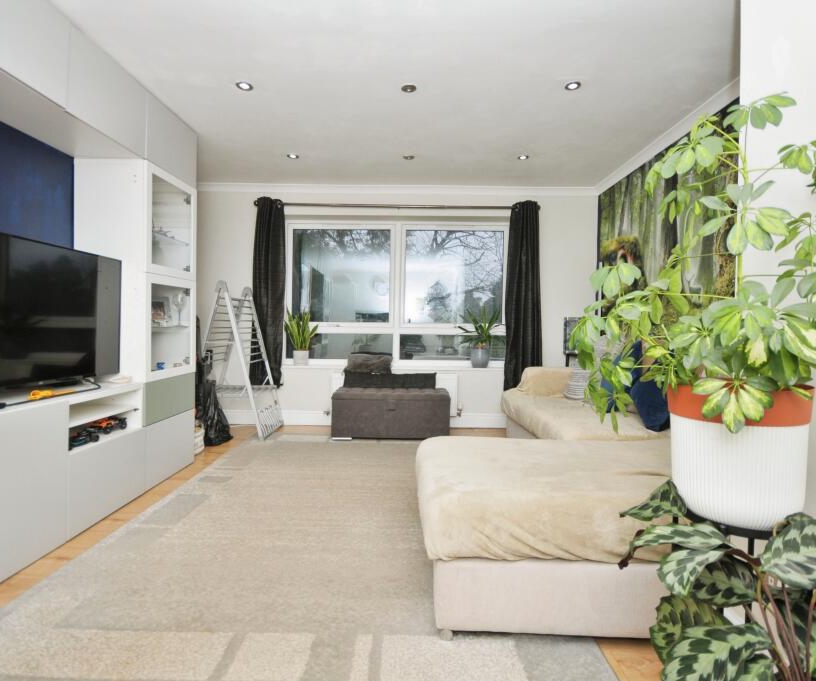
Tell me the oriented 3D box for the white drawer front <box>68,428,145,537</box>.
[{"bbox_3d":[-1.785,0.725,2.275,0.420,0.391,0.567,1,2,1],"label":"white drawer front"}]

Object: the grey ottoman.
[{"bbox_3d":[-0.159,0.688,4.110,1.090,0.414,0.380,1,2,1],"label":"grey ottoman"}]

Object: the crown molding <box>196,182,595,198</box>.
[{"bbox_3d":[-0.117,-1.534,4.330,4.050,0.085,0.075,1,2,1],"label":"crown molding"}]

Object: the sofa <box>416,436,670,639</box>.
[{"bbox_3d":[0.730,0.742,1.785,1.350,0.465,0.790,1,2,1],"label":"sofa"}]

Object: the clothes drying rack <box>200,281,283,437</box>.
[{"bbox_3d":[-1.620,0.150,4.000,0.730,1.400,0.560,1,2,1],"label":"clothes drying rack"}]

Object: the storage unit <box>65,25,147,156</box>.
[{"bbox_3d":[-1.800,-1.306,2.280,0.430,0.400,0.575,1,2,1],"label":"storage unit"}]

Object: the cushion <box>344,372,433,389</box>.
[{"bbox_3d":[-0.174,0.370,4.020,0.870,0.160,0.220,1,2,1],"label":"cushion"}]

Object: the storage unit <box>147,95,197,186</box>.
[{"bbox_3d":[-1.734,-1.269,2.778,0.420,0.391,0.567,1,2,1],"label":"storage unit"}]

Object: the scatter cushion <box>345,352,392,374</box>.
[{"bbox_3d":[-0.377,0.225,4.170,0.460,0.220,0.260,1,2,1],"label":"scatter cushion"}]

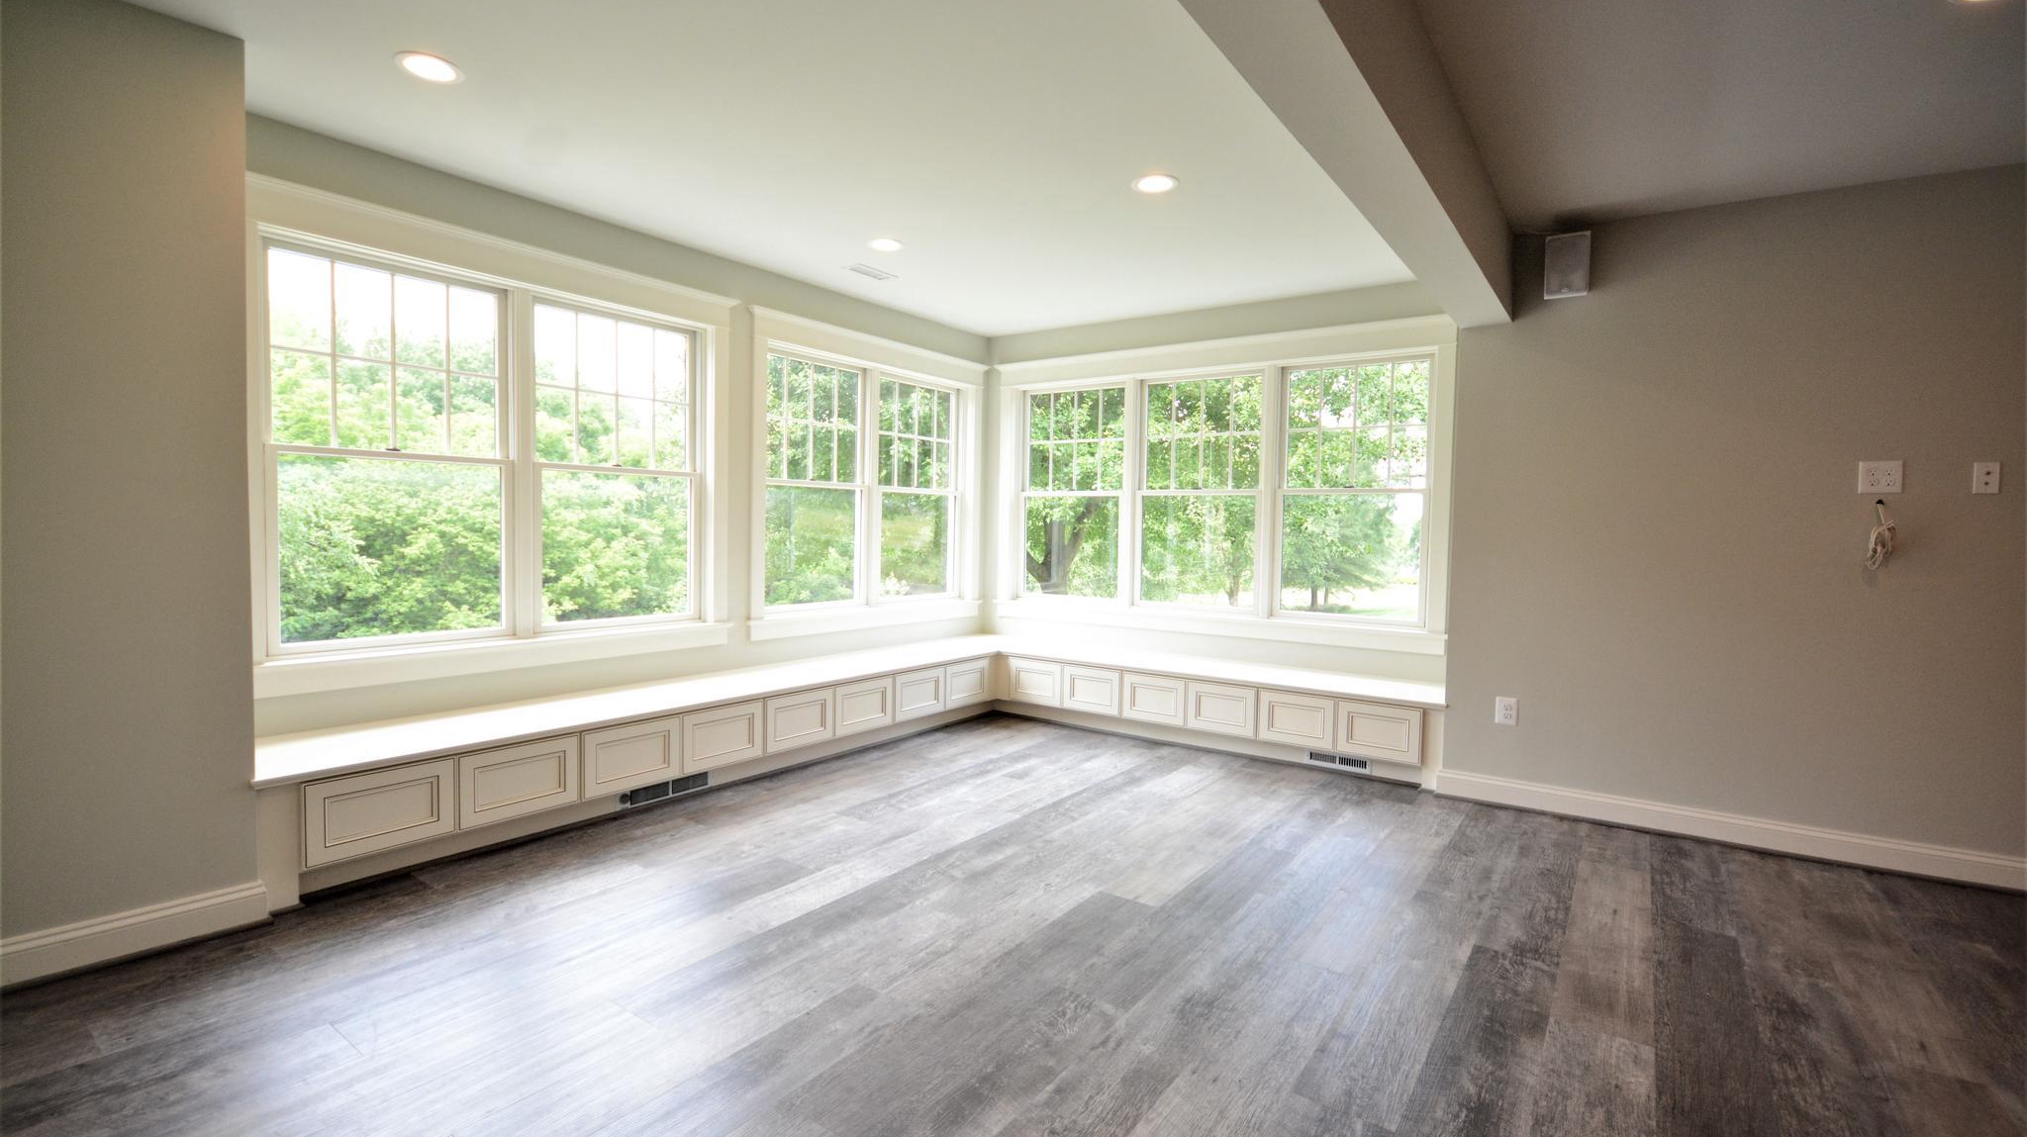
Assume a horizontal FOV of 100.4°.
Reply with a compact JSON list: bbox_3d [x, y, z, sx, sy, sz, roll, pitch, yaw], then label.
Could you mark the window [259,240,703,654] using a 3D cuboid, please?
[{"bbox_3d":[-2.032,-0.419,3.502,0.100,1.395,1.615,3,4,37],"label":"window"}]

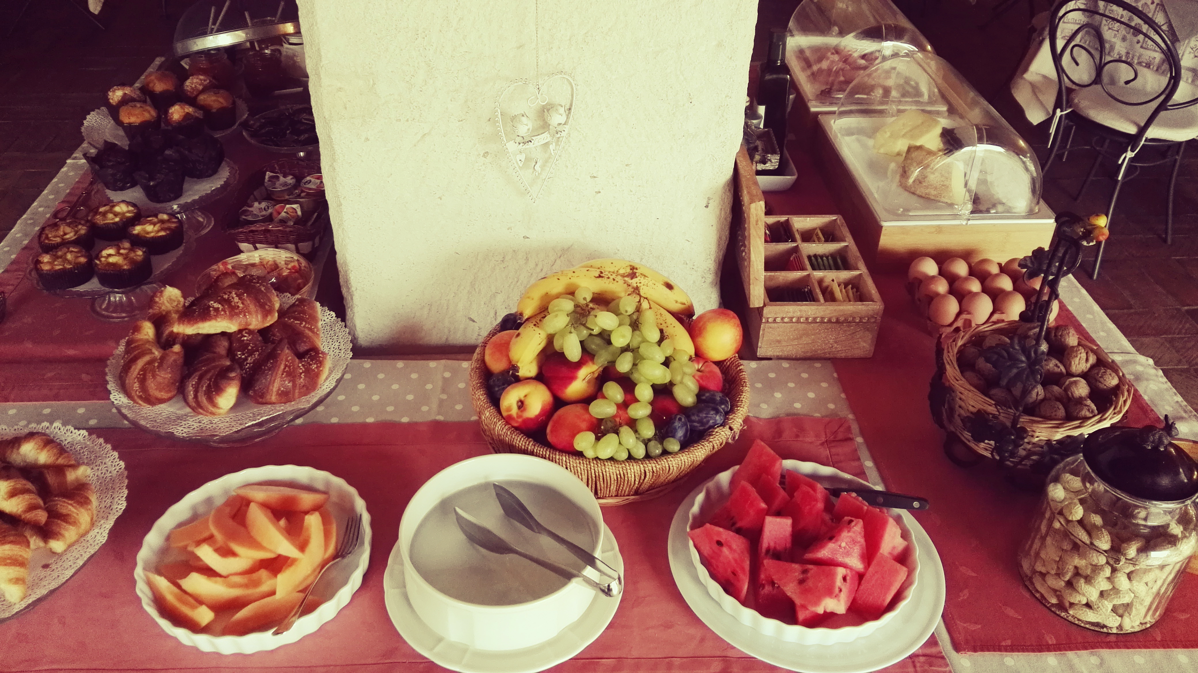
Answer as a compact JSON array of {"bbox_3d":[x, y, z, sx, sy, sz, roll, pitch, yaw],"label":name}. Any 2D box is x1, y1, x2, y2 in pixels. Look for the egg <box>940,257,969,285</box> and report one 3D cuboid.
[{"bbox_3d":[0.557,-0.099,1.394,0.043,0.055,0.043,1,34,-1],"label":"egg"}]

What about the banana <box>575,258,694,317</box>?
[{"bbox_3d":[0.047,-0.064,1.131,0.160,0.054,0.042,20,17,-6],"label":"banana"}]

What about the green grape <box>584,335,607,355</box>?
[{"bbox_3d":[-0.004,0.009,1.034,0.029,0.021,0.021,35,29,-1],"label":"green grape"}]

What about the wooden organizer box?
[{"bbox_3d":[0.294,-0.146,1.325,0.201,0.240,0.273,0,35,0],"label":"wooden organizer box"}]

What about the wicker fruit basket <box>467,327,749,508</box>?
[{"bbox_3d":[0.012,0.080,1.119,0.347,0.099,0.347,0,35,0],"label":"wicker fruit basket"}]

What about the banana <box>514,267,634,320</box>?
[{"bbox_3d":[-0.031,-0.057,1.122,0.154,0.058,0.042,-7,18,3],"label":"banana"}]

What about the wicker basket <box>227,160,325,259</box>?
[{"bbox_3d":[-0.531,-0.218,1.537,0.163,0.082,0.250,-3,35,-7],"label":"wicker basket"}]

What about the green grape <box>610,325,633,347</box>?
[{"bbox_3d":[0.026,0.000,1.020,0.023,0.023,0.028,28,-6,-18],"label":"green grape"}]

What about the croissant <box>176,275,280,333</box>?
[{"bbox_3d":[-0.463,-0.041,1.106,0.126,0.060,0.070,-20,34,-7],"label":"croissant"}]

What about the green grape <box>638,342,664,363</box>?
[{"bbox_3d":[0.059,0.018,1.006,0.029,0.021,0.021,31,30,-3],"label":"green grape"}]

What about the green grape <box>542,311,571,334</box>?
[{"bbox_3d":[-0.051,-0.017,1.055,0.034,0.024,0.024,-24,2,3],"label":"green grape"}]

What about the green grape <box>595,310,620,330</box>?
[{"bbox_3d":[0.010,-0.019,1.101,0.029,0.022,0.022,20,36,-3],"label":"green grape"}]

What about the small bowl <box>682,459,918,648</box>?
[{"bbox_3d":[0.213,0.228,0.949,0.238,0.044,0.238,1,35,-1],"label":"small bowl"}]

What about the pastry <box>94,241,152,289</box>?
[{"bbox_3d":[-0.689,-0.103,1.288,0.082,0.042,0.082,0,35,0],"label":"pastry"}]

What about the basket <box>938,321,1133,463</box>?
[{"bbox_3d":[0.535,0.081,1.114,0.216,0.093,0.257,20,39,26],"label":"basket"}]

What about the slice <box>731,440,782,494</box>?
[{"bbox_3d":[0.179,0.152,1.008,0.056,0.068,0.042,8,18,3],"label":"slice"}]

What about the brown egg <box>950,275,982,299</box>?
[{"bbox_3d":[0.566,-0.068,1.369,0.044,0.056,0.044,2,35,0],"label":"brown egg"}]

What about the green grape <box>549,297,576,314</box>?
[{"bbox_3d":[-0.044,-0.037,1.064,0.030,0.021,0.021,-12,34,1],"label":"green grape"}]

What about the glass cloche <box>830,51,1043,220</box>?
[{"bbox_3d":[0.608,-0.371,1.601,0.257,0.153,0.408,0,35,-1],"label":"glass cloche"}]

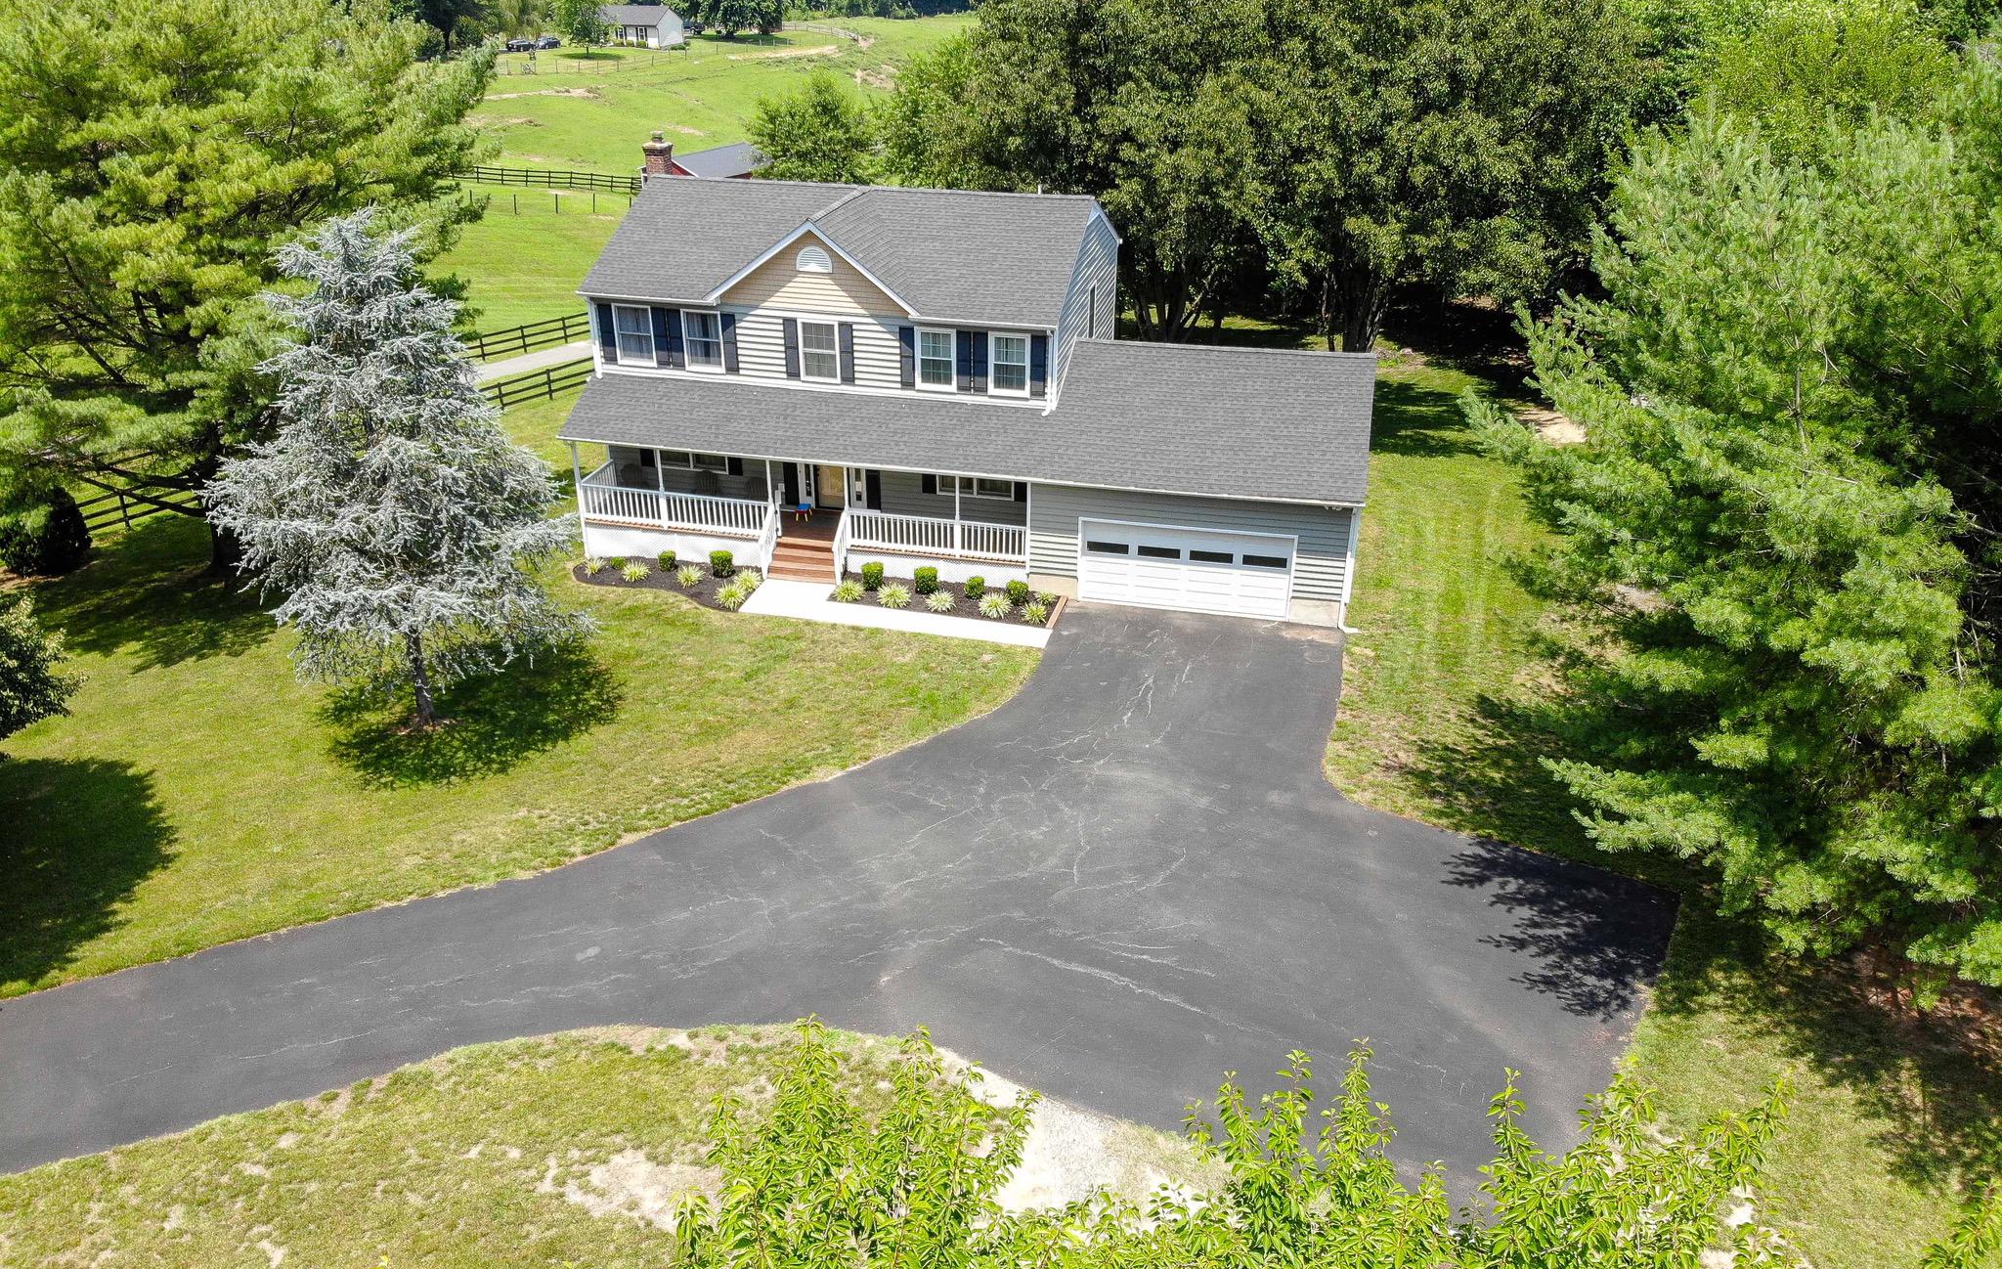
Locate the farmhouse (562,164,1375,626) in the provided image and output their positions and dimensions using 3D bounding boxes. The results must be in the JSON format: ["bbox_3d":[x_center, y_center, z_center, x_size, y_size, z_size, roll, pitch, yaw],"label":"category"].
[{"bbox_3d":[-0.187,-7.308,37.139,19.594,8.474,11.515,6,28,11],"label":"farmhouse"}]

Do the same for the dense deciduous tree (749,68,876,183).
[{"bbox_3d":[-7.968,-19.642,61.259,5.521,9.815,5.245,-3,28,-6],"label":"dense deciduous tree"}]

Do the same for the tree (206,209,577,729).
[{"bbox_3d":[-11.360,-2.878,26.630,6.912,10.309,6.566,-12,30,-23],"label":"tree"}]

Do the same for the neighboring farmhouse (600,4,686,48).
[{"bbox_3d":[-49.889,-82.427,188.083,10.400,4.800,8.400,4,28,8],"label":"neighboring farmhouse"}]

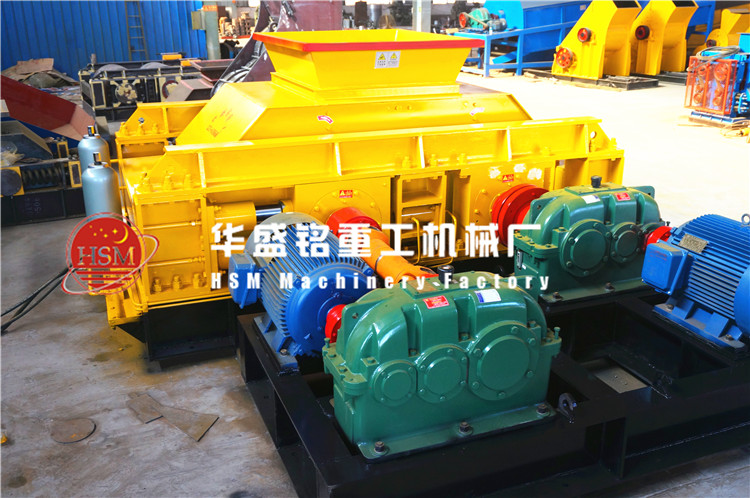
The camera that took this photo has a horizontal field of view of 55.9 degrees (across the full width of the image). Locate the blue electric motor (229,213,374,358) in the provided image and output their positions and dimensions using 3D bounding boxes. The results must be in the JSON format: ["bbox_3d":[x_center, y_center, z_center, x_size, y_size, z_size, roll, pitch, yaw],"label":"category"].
[{"bbox_3d":[-0.252,0.142,2.735,0.528,0.440,0.864,-7,21,-20],"label":"blue electric motor"}]

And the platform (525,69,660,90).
[{"bbox_3d":[5.362,-4.361,18.033,1.034,0.155,3.689,-11,22,-27],"label":"platform"}]

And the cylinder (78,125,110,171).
[{"bbox_3d":[-2.138,-0.558,5.450,0.220,0.770,0.220,-8,21,-21],"label":"cylinder"}]

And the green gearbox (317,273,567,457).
[{"bbox_3d":[0.221,0.290,2.273,0.752,0.496,0.376,-7,21,-20],"label":"green gearbox"}]

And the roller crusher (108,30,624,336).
[{"bbox_3d":[-0.165,-0.599,4.038,2.688,1.192,1.552,-7,21,-20],"label":"roller crusher"}]

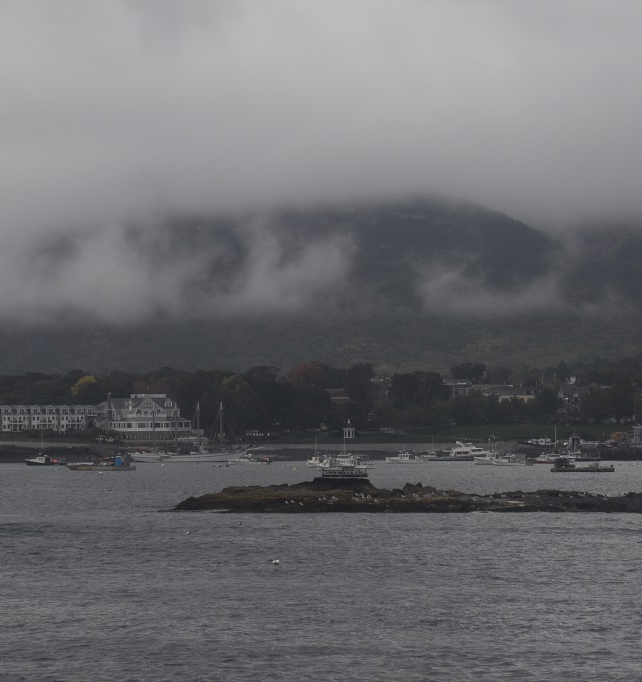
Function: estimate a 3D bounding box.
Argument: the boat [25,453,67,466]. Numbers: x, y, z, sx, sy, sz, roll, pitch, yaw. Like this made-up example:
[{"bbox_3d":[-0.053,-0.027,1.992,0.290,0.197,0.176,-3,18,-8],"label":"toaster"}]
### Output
[{"bbox_3d":[-82.930,35.750,1090.000,12.530,3.890,4.000,0,-1,0],"label":"boat"}]

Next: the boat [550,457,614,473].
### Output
[{"bbox_3d":[72.630,34.410,1003.000,17.780,4.110,5.500,0,-1,0],"label":"boat"}]

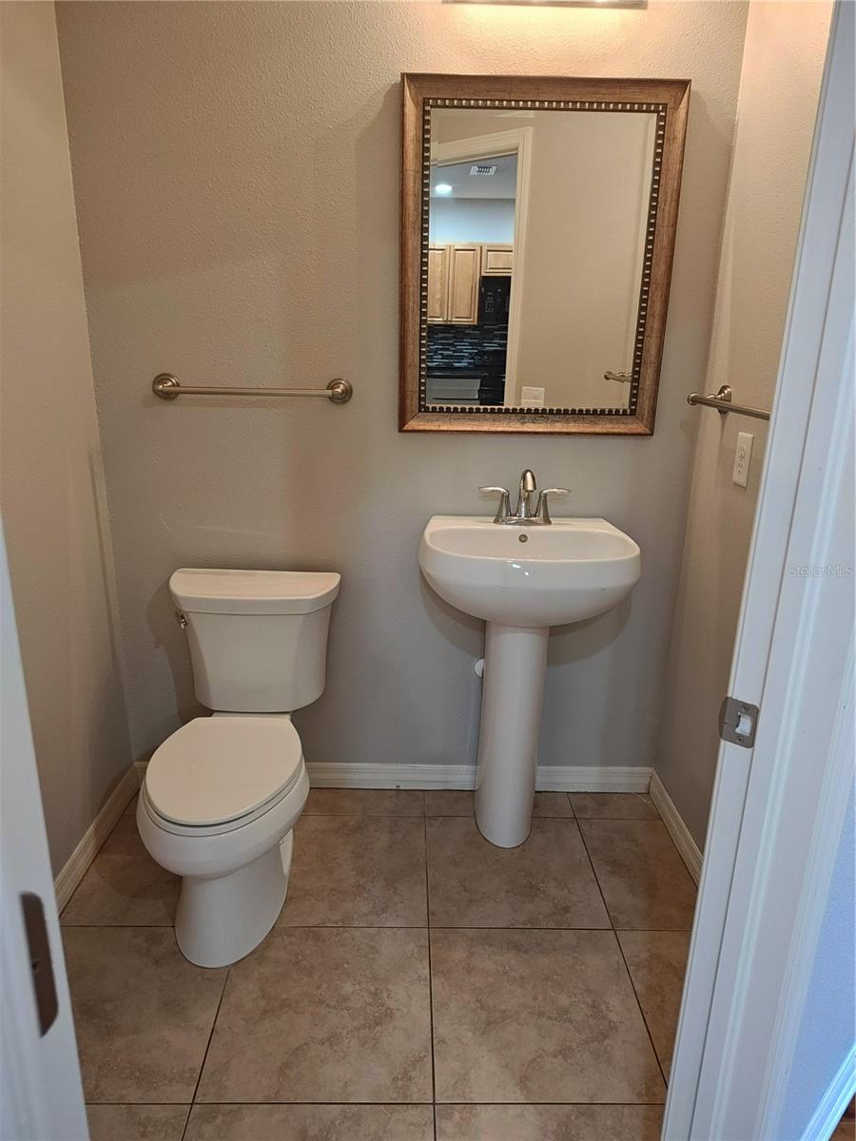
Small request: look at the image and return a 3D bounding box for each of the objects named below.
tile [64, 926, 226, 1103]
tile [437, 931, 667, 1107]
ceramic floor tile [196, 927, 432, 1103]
[{"bbox_3d":[-0.649,0.908,1.583,0.434,0.010,0.434,1,17,-1],"label":"tile"},{"bbox_3d":[0.227,0.922,1.602,0.434,0.010,0.434,1,17,-1],"label":"tile"},{"bbox_3d":[-0.216,0.933,1.625,0.444,0.010,0.444,1,17,-1],"label":"ceramic floor tile"}]

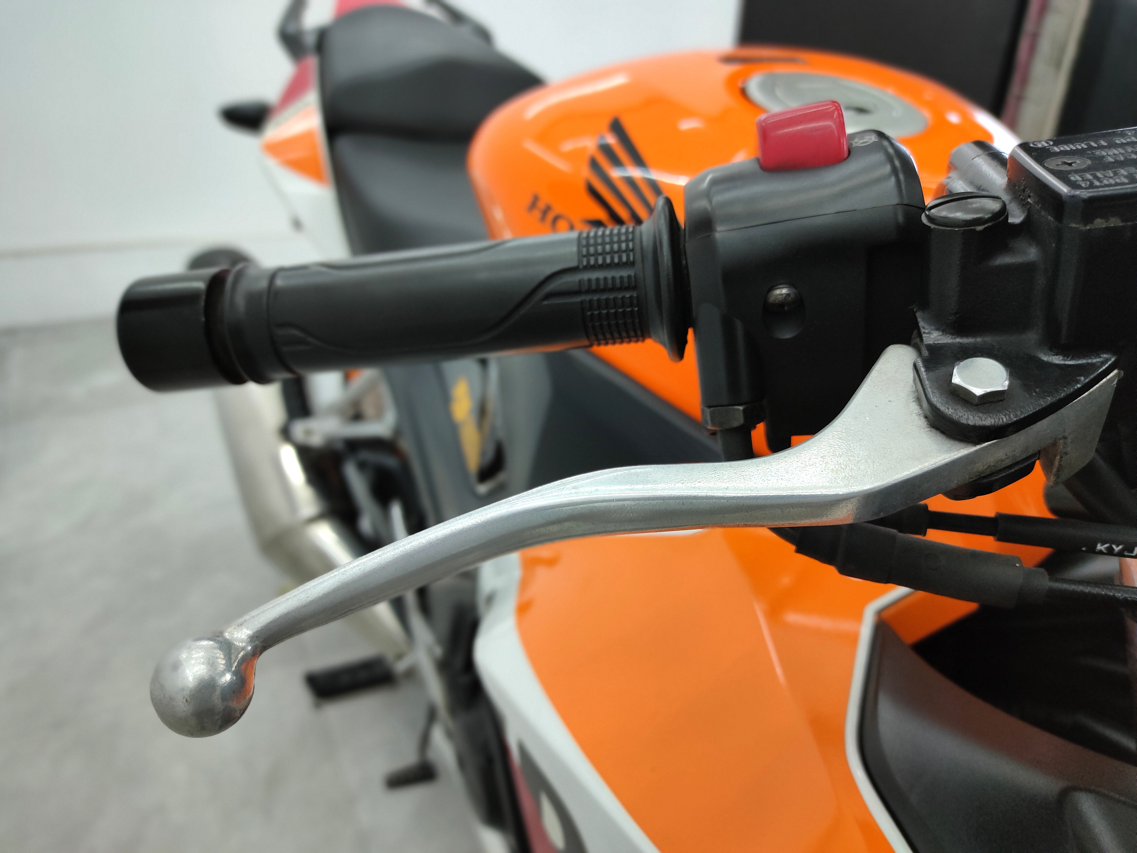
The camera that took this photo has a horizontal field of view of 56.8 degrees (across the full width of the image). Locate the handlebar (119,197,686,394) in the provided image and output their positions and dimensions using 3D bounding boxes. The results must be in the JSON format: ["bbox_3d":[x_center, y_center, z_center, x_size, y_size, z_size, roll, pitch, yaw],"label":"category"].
[{"bbox_3d":[-0.043,-0.031,0.274,0.147,0.041,0.041,-5,39,9],"label":"handlebar"}]

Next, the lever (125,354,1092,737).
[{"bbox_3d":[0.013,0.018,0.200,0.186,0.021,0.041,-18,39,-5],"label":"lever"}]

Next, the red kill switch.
[{"bbox_3d":[0.058,-0.072,0.261,0.022,0.015,0.015,-5,39,9],"label":"red kill switch"}]

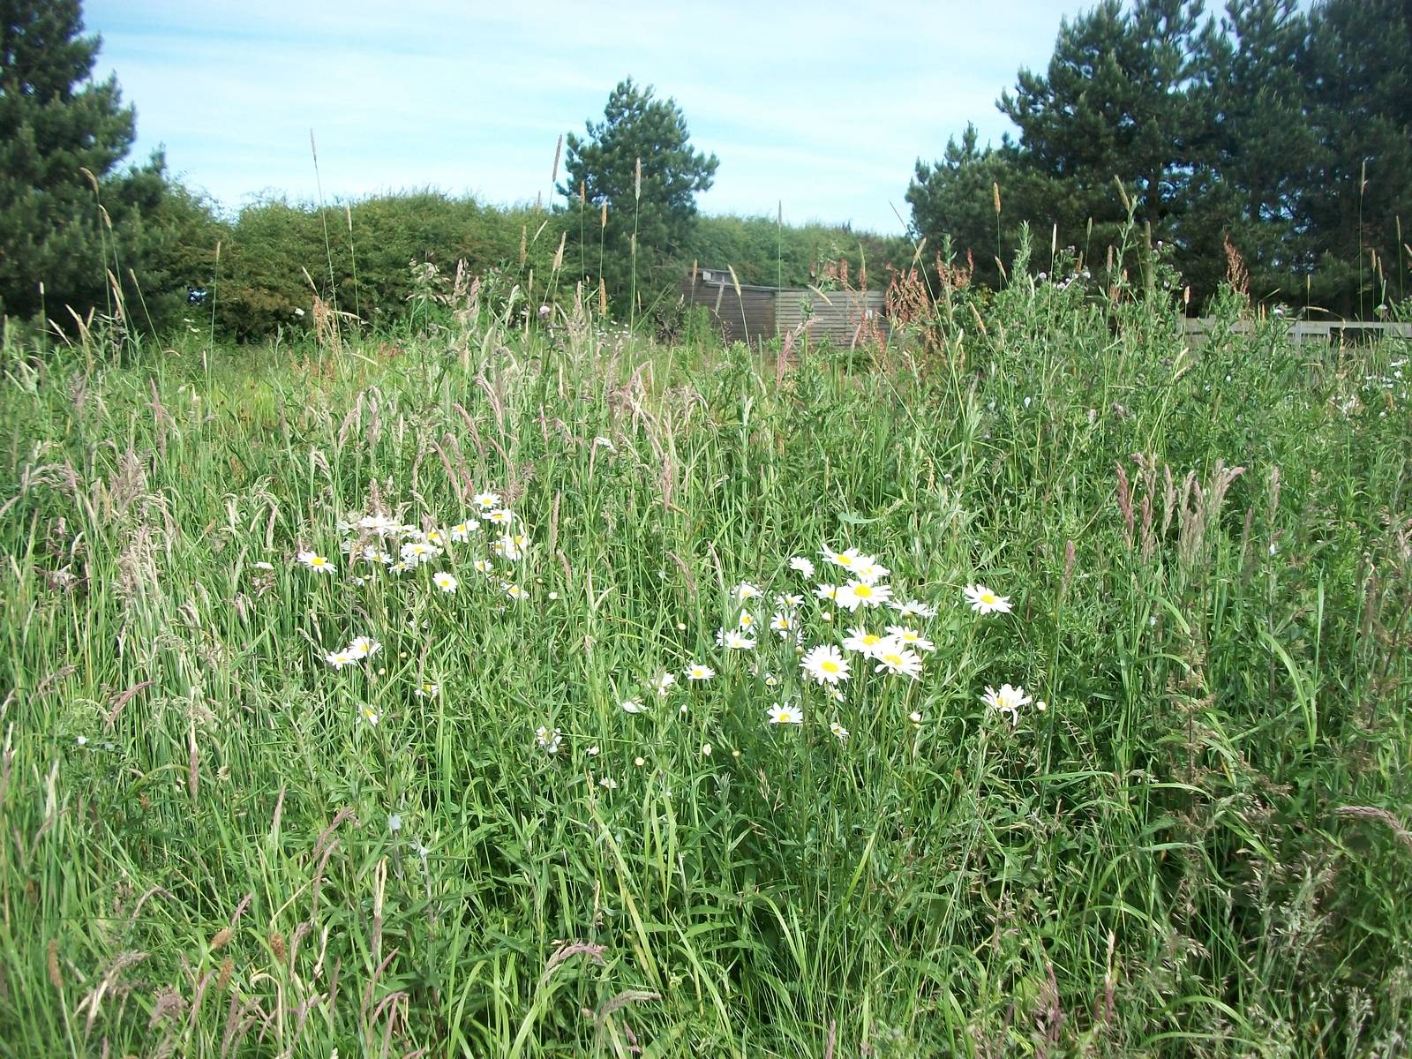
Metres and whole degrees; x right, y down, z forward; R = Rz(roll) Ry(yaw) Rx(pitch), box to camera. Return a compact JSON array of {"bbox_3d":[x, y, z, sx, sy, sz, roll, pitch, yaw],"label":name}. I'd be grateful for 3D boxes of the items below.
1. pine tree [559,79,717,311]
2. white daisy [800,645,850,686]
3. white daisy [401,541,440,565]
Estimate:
[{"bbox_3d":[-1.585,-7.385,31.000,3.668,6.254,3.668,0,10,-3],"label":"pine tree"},{"bbox_3d":[0.132,0.151,1.450,0.056,0.018,0.054,1,32,5],"label":"white daisy"},{"bbox_3d":[-0.411,0.034,1.880,0.056,0.020,0.054,-2,22,-12],"label":"white daisy"}]

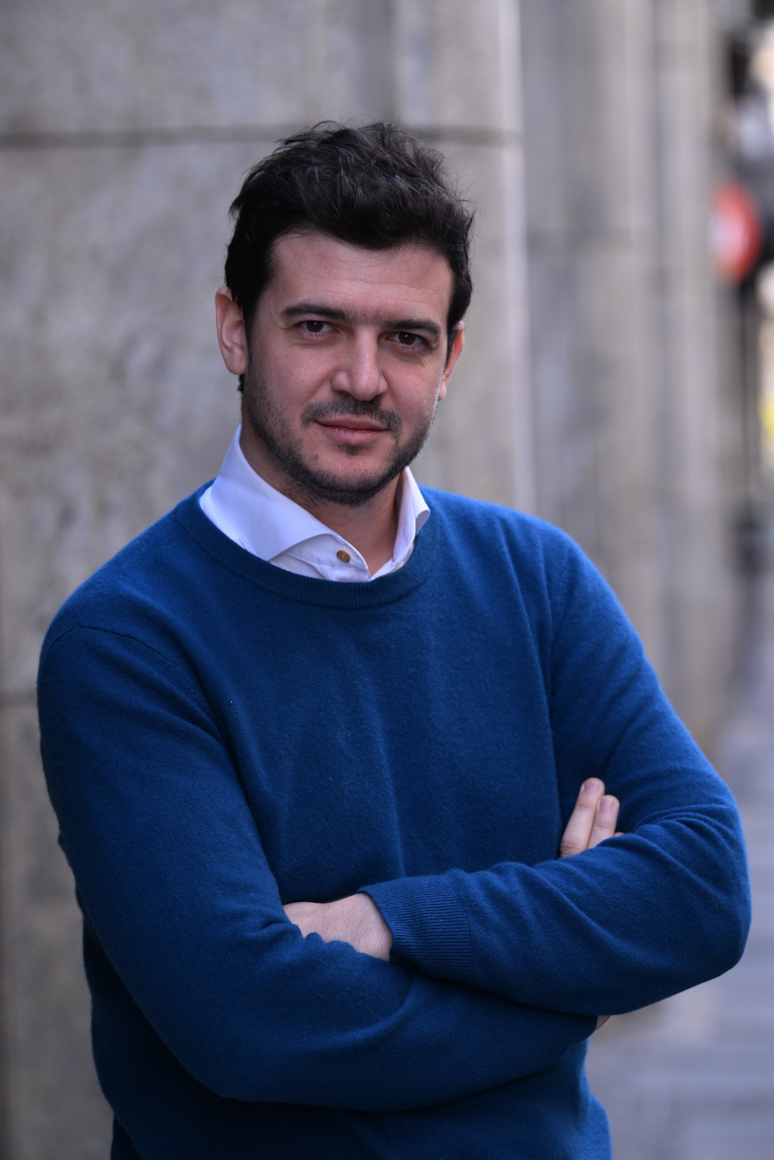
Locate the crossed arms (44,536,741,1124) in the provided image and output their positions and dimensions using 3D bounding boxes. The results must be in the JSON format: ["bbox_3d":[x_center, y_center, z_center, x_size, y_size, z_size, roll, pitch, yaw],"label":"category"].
[{"bbox_3d":[0.004,0.161,2.870,0.475,0.375,0.300,-4,3,-27],"label":"crossed arms"}]

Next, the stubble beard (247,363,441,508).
[{"bbox_3d":[-0.033,-0.099,2.850,0.130,0.092,0.097,8,3,-14],"label":"stubble beard"}]

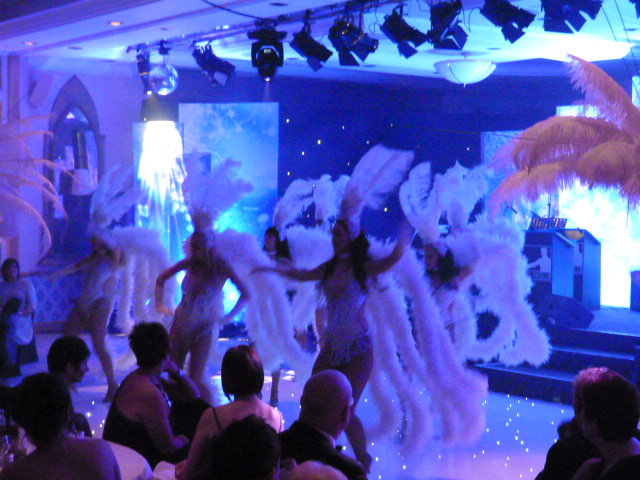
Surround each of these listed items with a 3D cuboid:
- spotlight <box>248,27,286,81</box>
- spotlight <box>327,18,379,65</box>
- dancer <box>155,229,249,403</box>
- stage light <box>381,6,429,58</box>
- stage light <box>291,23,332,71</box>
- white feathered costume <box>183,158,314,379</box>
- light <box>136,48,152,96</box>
[{"bbox_3d":[-0.485,-1.713,11.400,0.360,0.490,0.300,0,0,-9],"label":"spotlight"},{"bbox_3d":[0.292,-1.711,10.750,0.270,0.320,0.360,0,-24,45],"label":"spotlight"},{"bbox_3d":[-1.145,0.740,12.000,0.780,1.700,0.480,0,0,23],"label":"dancer"},{"bbox_3d":[0.707,-1.731,10.350,0.240,0.330,0.340,0,-24,45],"label":"stage light"},{"bbox_3d":[-0.075,-1.741,11.100,0.230,0.340,0.320,0,-24,45],"label":"stage light"},{"bbox_3d":[-0.704,0.238,12.150,1.080,2.100,0.770,0,0,23],"label":"white feathered costume"},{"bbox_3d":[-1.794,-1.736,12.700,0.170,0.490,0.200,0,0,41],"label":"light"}]

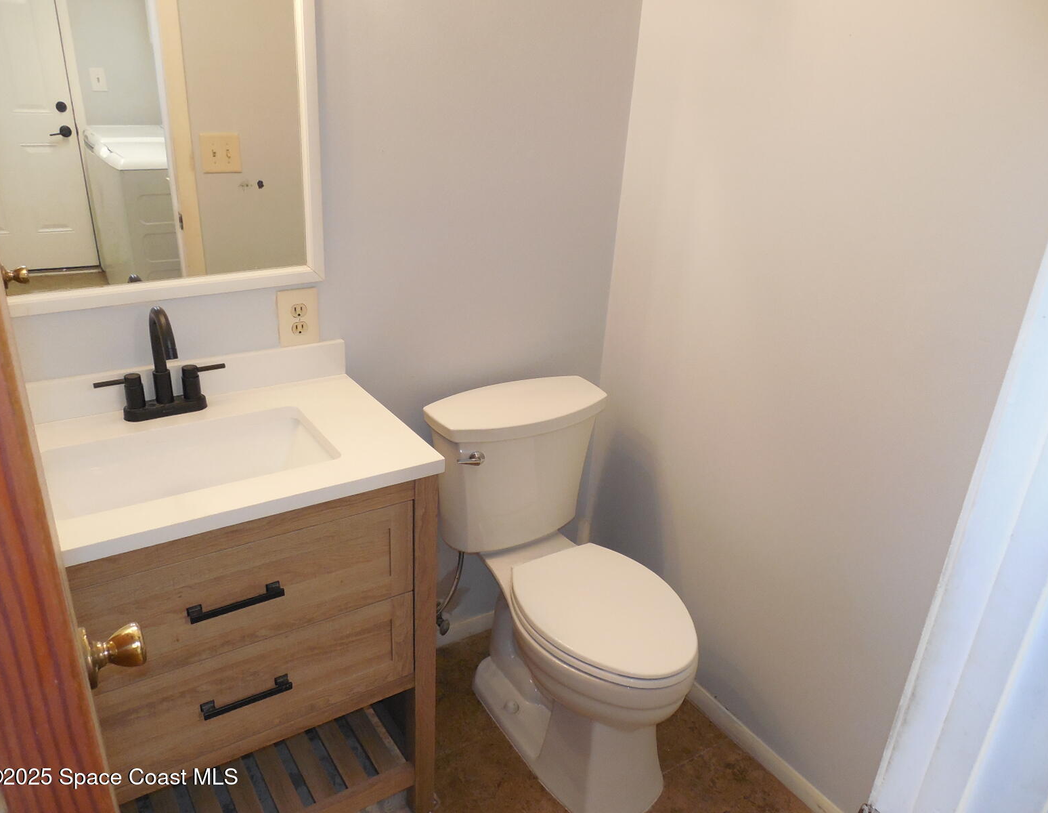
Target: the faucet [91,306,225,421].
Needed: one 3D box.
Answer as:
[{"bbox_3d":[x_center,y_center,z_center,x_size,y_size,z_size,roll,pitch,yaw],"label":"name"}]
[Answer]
[{"bbox_3d":[-0.651,-0.074,1.424,0.232,0.224,0.173,-12,28,-32],"label":"faucet"}]

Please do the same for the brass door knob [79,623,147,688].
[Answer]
[{"bbox_3d":[-0.425,0.253,0.809,0.060,0.069,0.069,-12,28,-32],"label":"brass door knob"}]

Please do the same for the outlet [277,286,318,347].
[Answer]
[{"bbox_3d":[-0.472,-0.183,1.645,0.085,0.128,0.009,-12,28,-32],"label":"outlet"}]

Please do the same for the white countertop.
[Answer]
[{"bbox_3d":[-0.587,0.053,1.365,0.759,0.101,0.470,-12,28,-32],"label":"white countertop"}]

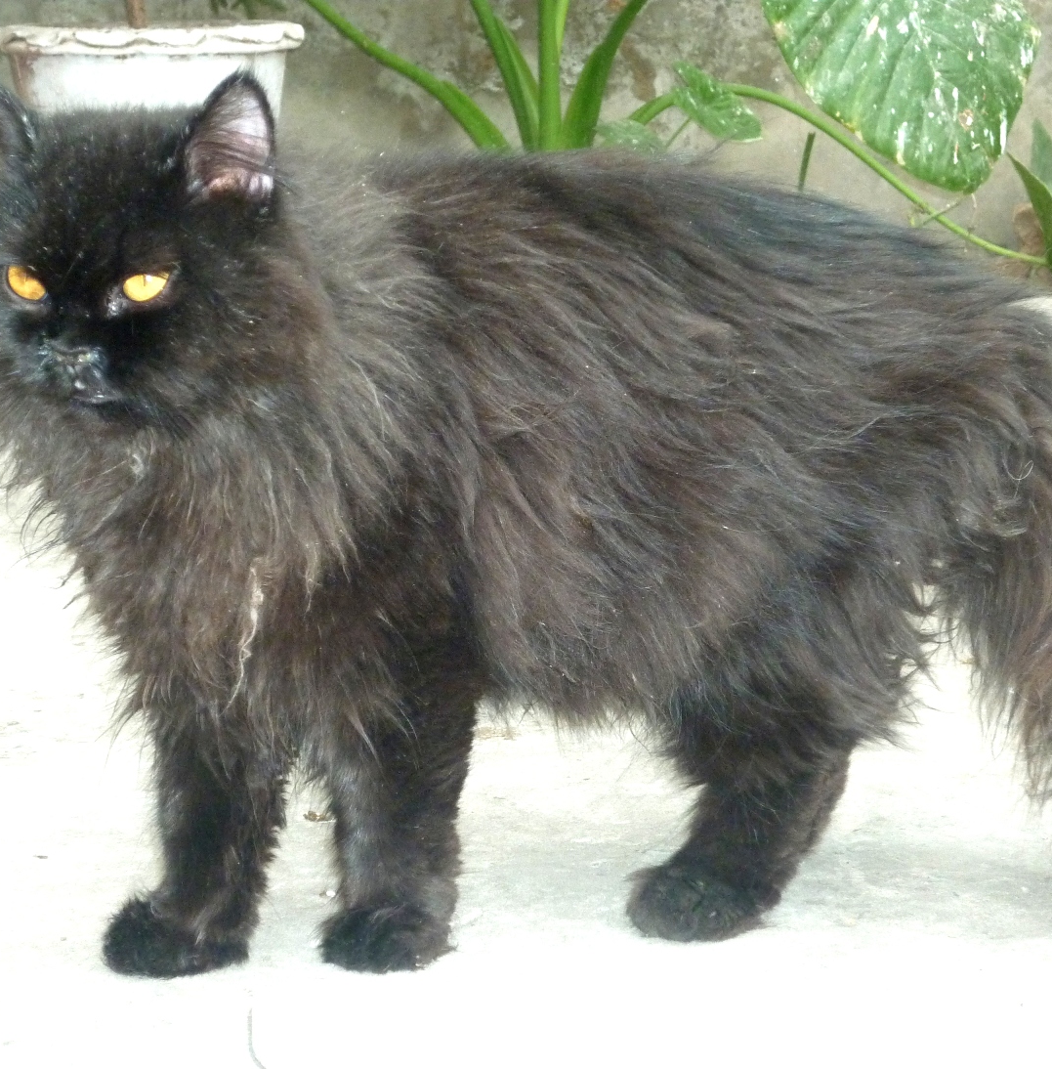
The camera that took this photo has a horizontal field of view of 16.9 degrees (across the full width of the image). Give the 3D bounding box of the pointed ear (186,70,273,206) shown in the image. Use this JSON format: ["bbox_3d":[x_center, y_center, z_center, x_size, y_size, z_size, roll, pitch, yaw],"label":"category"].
[{"bbox_3d":[-0.104,-0.140,1.250,0.031,0.046,0.020,5,12,-8],"label":"pointed ear"}]

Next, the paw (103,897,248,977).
[{"bbox_3d":[-0.131,0.145,1.324,0.053,0.027,0.042,-10,14,-43],"label":"paw"}]

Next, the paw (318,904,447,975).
[{"bbox_3d":[-0.053,0.144,1.329,0.042,0.026,0.051,7,12,33],"label":"paw"}]

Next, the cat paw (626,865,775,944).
[{"bbox_3d":[0.068,0.136,1.369,0.043,0.028,0.055,10,14,44],"label":"cat paw"}]

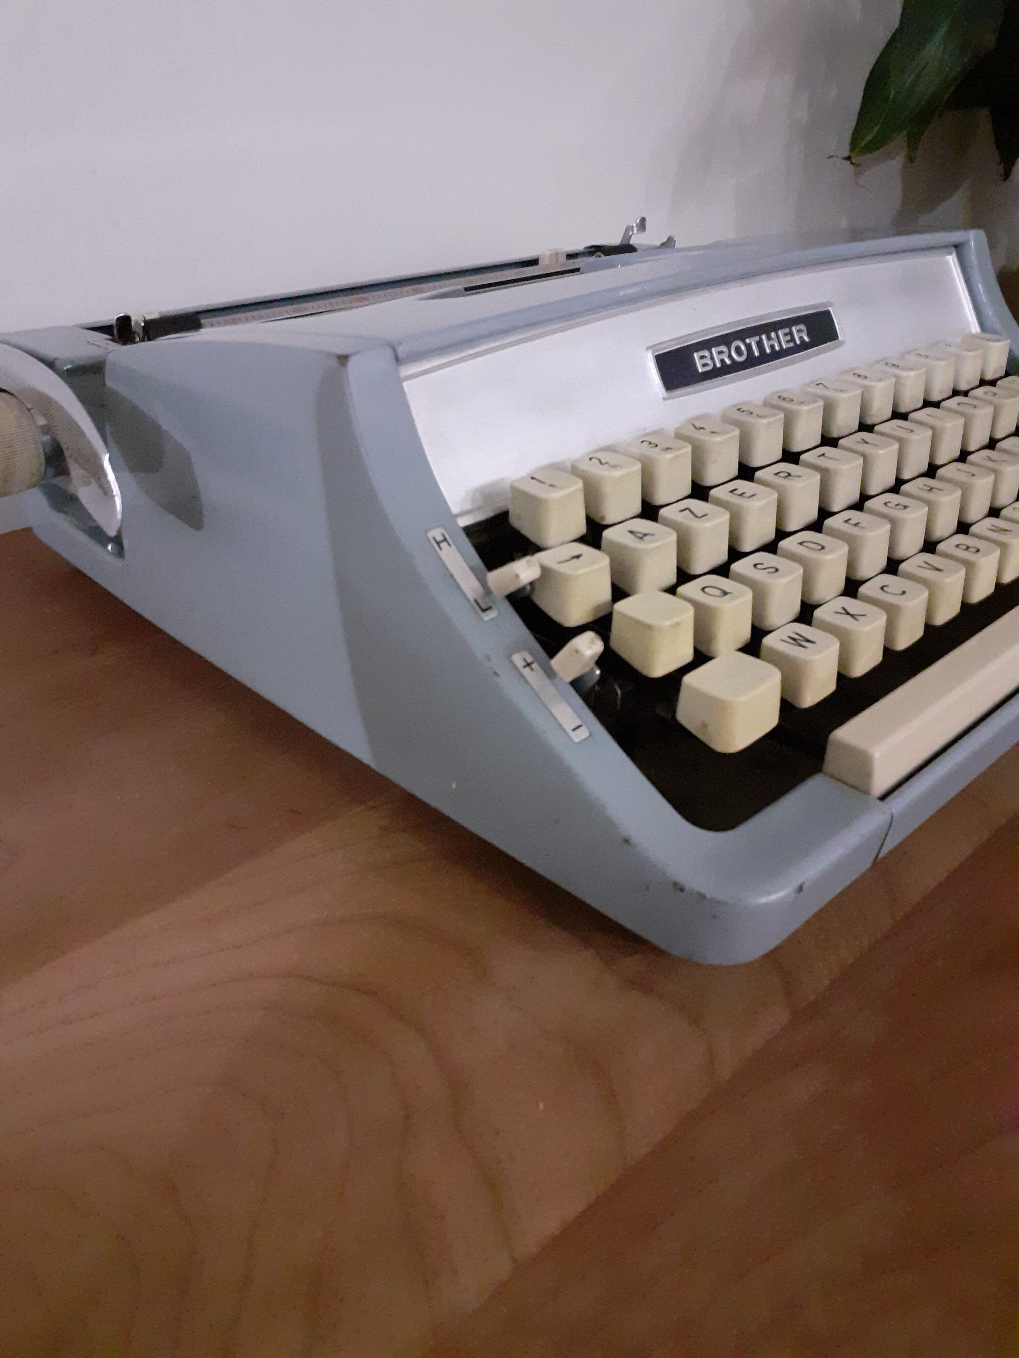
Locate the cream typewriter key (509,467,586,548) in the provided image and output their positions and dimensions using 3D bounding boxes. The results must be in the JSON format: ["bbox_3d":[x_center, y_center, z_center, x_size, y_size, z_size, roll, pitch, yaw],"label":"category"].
[{"bbox_3d":[0.008,-0.038,0.234,0.014,0.012,0.015,-25,40,-37],"label":"cream typewriter key"}]

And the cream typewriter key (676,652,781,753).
[{"bbox_3d":[0.045,0.004,0.215,0.017,0.012,0.015,-25,37,-37],"label":"cream typewriter key"}]

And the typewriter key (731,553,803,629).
[{"bbox_3d":[0.058,-0.020,0.241,0.014,0.012,0.015,-25,40,-37],"label":"typewriter key"}]

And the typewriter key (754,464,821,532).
[{"bbox_3d":[0.070,-0.046,0.268,0.013,0.012,0.014,-25,37,-37],"label":"typewriter key"}]

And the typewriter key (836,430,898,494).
[{"bbox_3d":[0.097,-0.059,0.290,0.014,0.012,0.015,-25,40,-37],"label":"typewriter key"}]

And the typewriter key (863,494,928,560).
[{"bbox_3d":[0.100,-0.040,0.275,0.013,0.012,0.014,-25,37,-37],"label":"typewriter key"}]

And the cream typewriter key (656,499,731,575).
[{"bbox_3d":[0.042,-0.033,0.245,0.014,0.012,0.015,-25,40,-37],"label":"cream typewriter key"}]

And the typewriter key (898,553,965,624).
[{"bbox_3d":[0.104,-0.022,0.262,0.013,0.012,0.013,-25,39,-37],"label":"typewriter key"}]

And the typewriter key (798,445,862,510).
[{"bbox_3d":[0.084,-0.053,0.279,0.014,0.012,0.015,-25,40,-37],"label":"typewriter key"}]

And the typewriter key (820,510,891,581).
[{"bbox_3d":[0.085,-0.033,0.264,0.014,0.012,0.015,-25,40,-37],"label":"typewriter key"}]

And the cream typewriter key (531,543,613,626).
[{"bbox_3d":[0.013,-0.020,0.221,0.013,0.012,0.015,-25,37,-37],"label":"cream typewriter key"}]

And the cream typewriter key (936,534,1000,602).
[{"bbox_3d":[0.118,-0.029,0.275,0.014,0.012,0.015,-25,40,-37],"label":"cream typewriter key"}]

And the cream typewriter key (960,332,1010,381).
[{"bbox_3d":[0.160,-0.110,0.358,0.013,0.013,0.013,-25,39,-37],"label":"cream typewriter key"}]

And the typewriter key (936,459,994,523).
[{"bbox_3d":[0.127,-0.053,0.298,0.014,0.012,0.015,-25,40,-37],"label":"typewriter key"}]

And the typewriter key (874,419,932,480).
[{"bbox_3d":[0.112,-0.065,0.302,0.013,0.012,0.014,-25,37,-37],"label":"typewriter key"}]

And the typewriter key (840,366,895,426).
[{"bbox_3d":[0.105,-0.084,0.313,0.013,0.013,0.014,-25,37,-37],"label":"typewriter key"}]

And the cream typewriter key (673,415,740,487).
[{"bbox_3d":[0.050,-0.058,0.267,0.013,0.013,0.013,-25,39,-37],"label":"cream typewriter key"}]

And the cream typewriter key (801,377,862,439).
[{"bbox_3d":[0.091,-0.077,0.301,0.013,0.013,0.013,-25,39,-37],"label":"cream typewriter key"}]

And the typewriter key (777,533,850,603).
[{"bbox_3d":[0.072,-0.027,0.253,0.013,0.012,0.014,-25,37,-37],"label":"typewriter key"}]

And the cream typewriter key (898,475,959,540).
[{"bbox_3d":[0.113,-0.046,0.286,0.013,0.012,0.013,-25,39,-37],"label":"cream typewriter key"}]

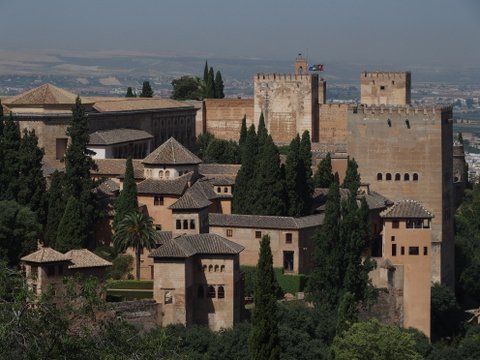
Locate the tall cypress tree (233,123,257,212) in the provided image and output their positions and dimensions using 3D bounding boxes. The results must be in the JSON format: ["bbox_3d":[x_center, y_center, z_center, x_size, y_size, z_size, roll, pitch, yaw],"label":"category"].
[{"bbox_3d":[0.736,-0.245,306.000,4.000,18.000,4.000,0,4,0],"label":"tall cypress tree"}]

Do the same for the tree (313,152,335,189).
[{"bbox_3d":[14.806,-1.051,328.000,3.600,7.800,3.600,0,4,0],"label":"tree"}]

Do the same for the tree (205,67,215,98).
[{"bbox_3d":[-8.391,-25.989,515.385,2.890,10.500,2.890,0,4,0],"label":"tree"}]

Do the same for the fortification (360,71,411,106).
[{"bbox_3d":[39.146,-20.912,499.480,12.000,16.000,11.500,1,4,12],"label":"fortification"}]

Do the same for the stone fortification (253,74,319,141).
[{"bbox_3d":[12.494,-19.346,503.000,15.500,19.300,10.500,1,4,12],"label":"stone fortification"}]

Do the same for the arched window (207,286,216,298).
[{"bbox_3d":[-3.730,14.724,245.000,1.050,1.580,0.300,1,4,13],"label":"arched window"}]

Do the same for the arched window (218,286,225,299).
[{"bbox_3d":[-2.421,14.724,245.000,0.820,1.580,0.300,1,4,13],"label":"arched window"}]

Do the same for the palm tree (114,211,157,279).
[{"bbox_3d":[-14.111,8.887,254.000,6.200,9.500,6.200,0,4,0],"label":"palm tree"}]

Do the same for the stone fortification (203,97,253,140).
[{"bbox_3d":[-2.861,-16.346,510.000,13.900,11.800,3.500,1,4,12],"label":"stone fortification"}]

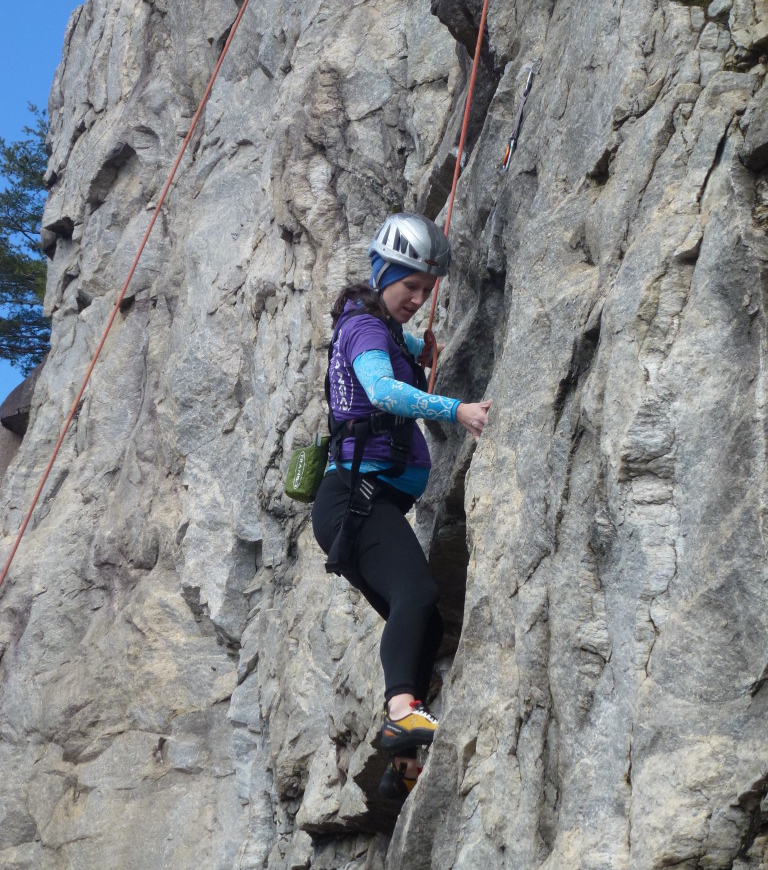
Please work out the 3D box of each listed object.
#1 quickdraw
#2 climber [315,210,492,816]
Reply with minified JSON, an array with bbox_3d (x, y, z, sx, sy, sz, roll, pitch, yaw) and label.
[{"bbox_3d":[0.377,-0.880,8.500,0.030,0.310,0.060,23,-18,-25],"label":"quickdraw"},{"bbox_3d":[0.047,0.192,8.250,0.470,1.560,0.520,6,-17,-8],"label":"climber"}]

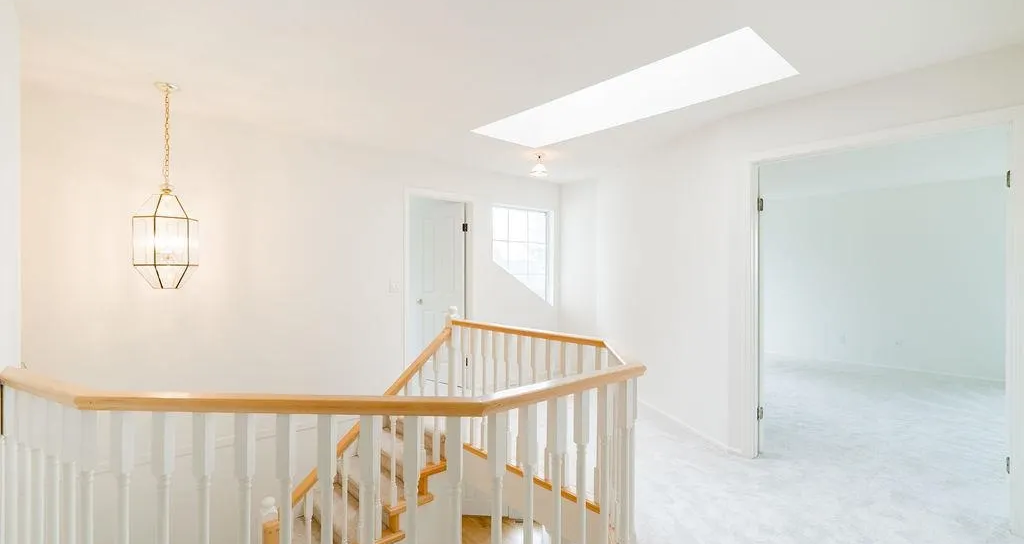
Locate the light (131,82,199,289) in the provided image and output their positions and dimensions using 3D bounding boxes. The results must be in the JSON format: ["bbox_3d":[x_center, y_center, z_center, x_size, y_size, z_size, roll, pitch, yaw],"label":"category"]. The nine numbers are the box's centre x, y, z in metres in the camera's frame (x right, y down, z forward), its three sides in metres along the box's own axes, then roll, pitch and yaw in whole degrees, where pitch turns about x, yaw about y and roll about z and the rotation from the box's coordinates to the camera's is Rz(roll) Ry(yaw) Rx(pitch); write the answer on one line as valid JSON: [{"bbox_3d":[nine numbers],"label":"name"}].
[{"bbox_3d":[-2.100,-0.515,2.775,0.320,1.230,0.310,0,0,-37],"label":"light"}]

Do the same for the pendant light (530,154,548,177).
[{"bbox_3d":[0.263,-1.012,4.370,0.170,0.235,0.170,0,0,0],"label":"pendant light"}]

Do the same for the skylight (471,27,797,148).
[{"bbox_3d":[0.656,-1.170,3.130,0.735,0.100,2.110,0,0,-42],"label":"skylight"}]

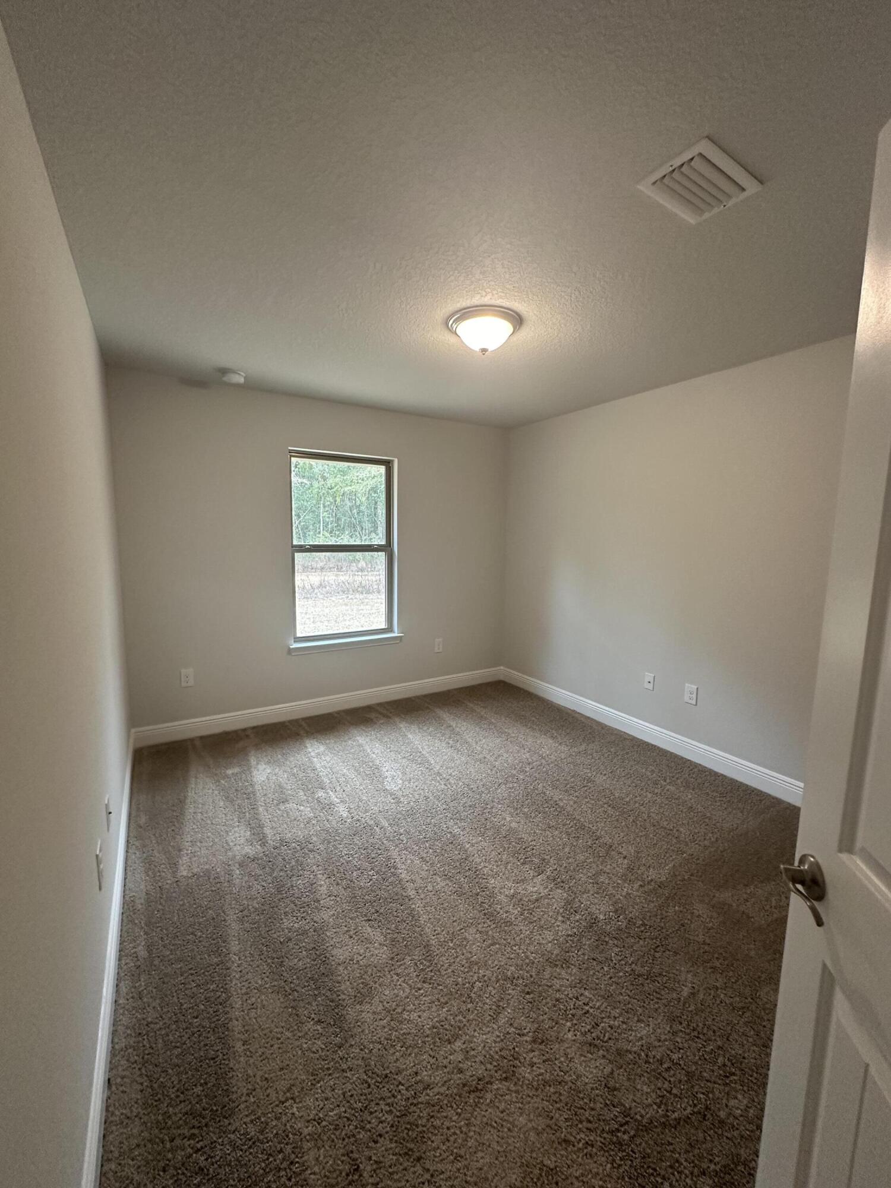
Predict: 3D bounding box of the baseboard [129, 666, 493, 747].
[{"bbox_3d":[-0.763,0.880,4.007,3.110,0.136,0.018,-4,8,-31],"label":"baseboard"}]

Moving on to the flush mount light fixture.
[{"bbox_3d":[0.184,-1.206,2.272,0.348,0.145,0.348,1,7,0],"label":"flush mount light fixture"}]

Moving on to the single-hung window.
[{"bbox_3d":[-0.807,-0.367,3.868,0.875,1.460,0.100,-4,8,-31],"label":"single-hung window"}]

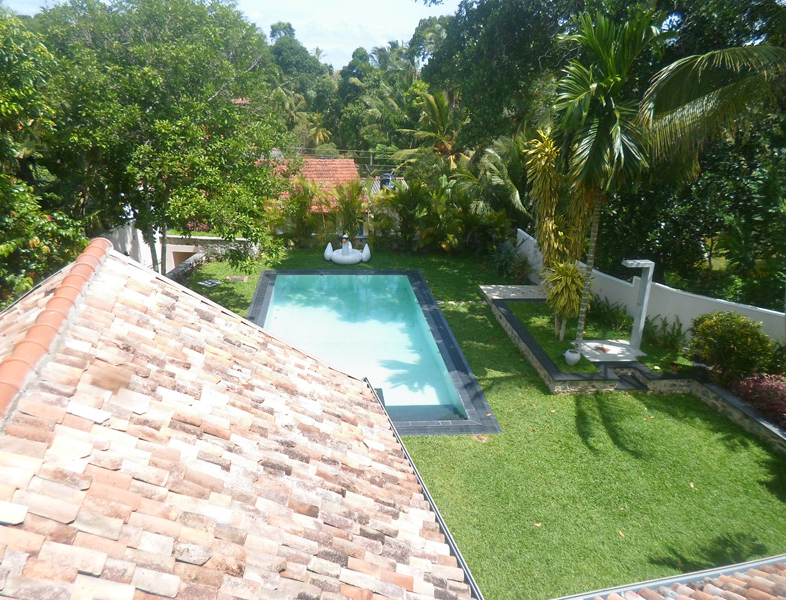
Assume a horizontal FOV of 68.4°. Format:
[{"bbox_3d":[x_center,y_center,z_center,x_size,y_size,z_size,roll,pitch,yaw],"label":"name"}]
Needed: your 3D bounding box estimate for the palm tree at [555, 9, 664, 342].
[{"bbox_3d":[4.247,-2.114,12.333,2.350,7.100,2.300,0,20,-7],"label":"palm tree"}]

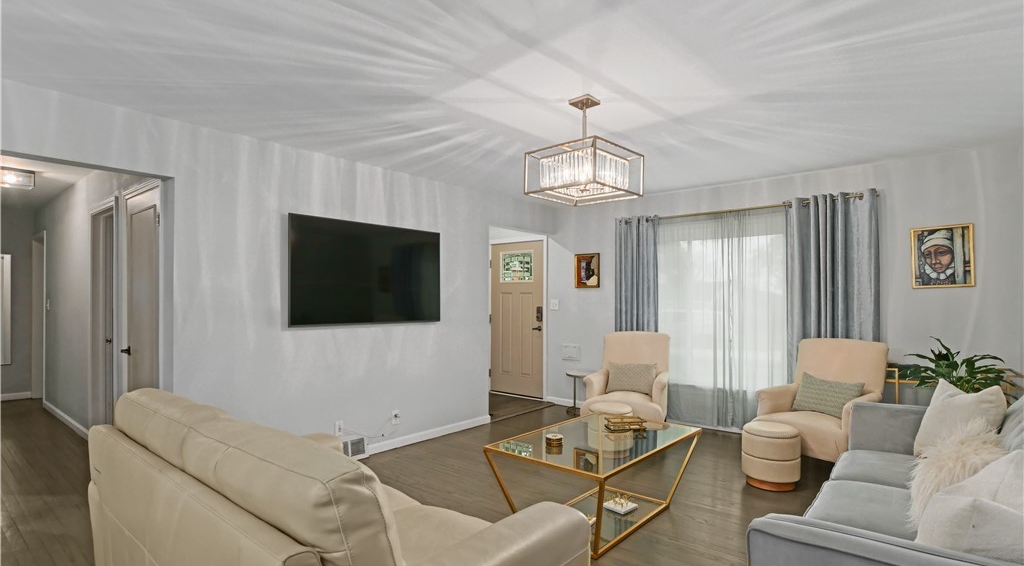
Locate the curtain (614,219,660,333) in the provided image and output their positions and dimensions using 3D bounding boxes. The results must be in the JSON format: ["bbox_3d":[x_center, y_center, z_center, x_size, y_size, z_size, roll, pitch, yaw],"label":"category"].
[{"bbox_3d":[1.337,0.334,5.094,0.510,2.120,0.130,-1,-2,42],"label":"curtain"}]

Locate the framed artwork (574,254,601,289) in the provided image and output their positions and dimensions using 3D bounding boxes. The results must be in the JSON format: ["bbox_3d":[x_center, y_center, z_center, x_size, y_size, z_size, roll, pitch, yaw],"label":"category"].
[{"bbox_3d":[0.884,-0.143,5.601,0.345,0.400,0.030,-1,-2,42],"label":"framed artwork"}]

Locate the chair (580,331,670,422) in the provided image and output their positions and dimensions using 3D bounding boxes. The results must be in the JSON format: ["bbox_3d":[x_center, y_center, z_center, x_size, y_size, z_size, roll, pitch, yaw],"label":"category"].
[{"bbox_3d":[1.087,0.976,4.401,0.740,0.940,0.820,-1,-1,25],"label":"chair"}]

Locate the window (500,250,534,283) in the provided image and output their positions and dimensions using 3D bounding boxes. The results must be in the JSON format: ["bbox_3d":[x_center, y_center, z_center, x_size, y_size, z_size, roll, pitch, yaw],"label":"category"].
[{"bbox_3d":[0.057,-0.210,6.259,0.561,0.422,0.040,-1,-1,38],"label":"window"}]

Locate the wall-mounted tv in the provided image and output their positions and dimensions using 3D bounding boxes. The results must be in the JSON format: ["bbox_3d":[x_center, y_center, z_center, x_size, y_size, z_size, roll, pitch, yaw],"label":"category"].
[{"bbox_3d":[-1.131,-0.071,3.886,0.060,0.810,1.385,-1,-2,42],"label":"wall-mounted tv"}]

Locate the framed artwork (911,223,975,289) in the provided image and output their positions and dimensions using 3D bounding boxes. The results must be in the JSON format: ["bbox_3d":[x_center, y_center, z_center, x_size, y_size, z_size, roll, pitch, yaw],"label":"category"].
[{"bbox_3d":[3.202,-0.196,3.522,0.350,0.465,0.030,-1,-2,42],"label":"framed artwork"}]

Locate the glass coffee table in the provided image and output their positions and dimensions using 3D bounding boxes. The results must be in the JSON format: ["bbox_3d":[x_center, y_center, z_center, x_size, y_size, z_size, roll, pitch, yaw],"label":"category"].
[{"bbox_3d":[0.539,1.177,2.885,0.750,0.465,1.150,-1,-2,42],"label":"glass coffee table"}]

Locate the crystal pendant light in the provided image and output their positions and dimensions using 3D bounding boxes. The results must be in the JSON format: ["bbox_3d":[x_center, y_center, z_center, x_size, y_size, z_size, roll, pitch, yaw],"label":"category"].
[{"bbox_3d":[0.404,-0.749,2.634,0.480,0.535,0.480,-1,-2,42],"label":"crystal pendant light"}]

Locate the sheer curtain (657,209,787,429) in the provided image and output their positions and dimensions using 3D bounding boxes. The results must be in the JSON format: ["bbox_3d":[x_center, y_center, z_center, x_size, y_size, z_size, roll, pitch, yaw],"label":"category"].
[{"bbox_3d":[1.965,0.338,4.544,1.200,2.040,0.090,-1,-2,42],"label":"sheer curtain"}]

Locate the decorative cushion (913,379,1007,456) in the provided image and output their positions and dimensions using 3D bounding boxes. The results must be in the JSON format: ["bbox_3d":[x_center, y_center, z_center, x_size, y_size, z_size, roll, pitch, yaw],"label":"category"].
[{"bbox_3d":[2.448,0.776,2.616,0.150,0.410,0.410,23,-8,-17],"label":"decorative cushion"}]

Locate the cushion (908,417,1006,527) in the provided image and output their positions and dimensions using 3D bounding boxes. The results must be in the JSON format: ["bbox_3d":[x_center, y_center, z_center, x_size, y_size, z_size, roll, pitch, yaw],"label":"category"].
[{"bbox_3d":[2.049,0.850,2.153,0.430,0.320,0.660,-1,-1,38],"label":"cushion"}]

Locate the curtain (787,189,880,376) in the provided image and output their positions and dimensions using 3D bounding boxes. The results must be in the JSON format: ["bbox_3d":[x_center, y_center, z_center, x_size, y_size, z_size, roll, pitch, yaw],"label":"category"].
[{"bbox_3d":[2.714,0.328,4.022,0.657,2.165,0.130,-1,-1,38],"label":"curtain"}]

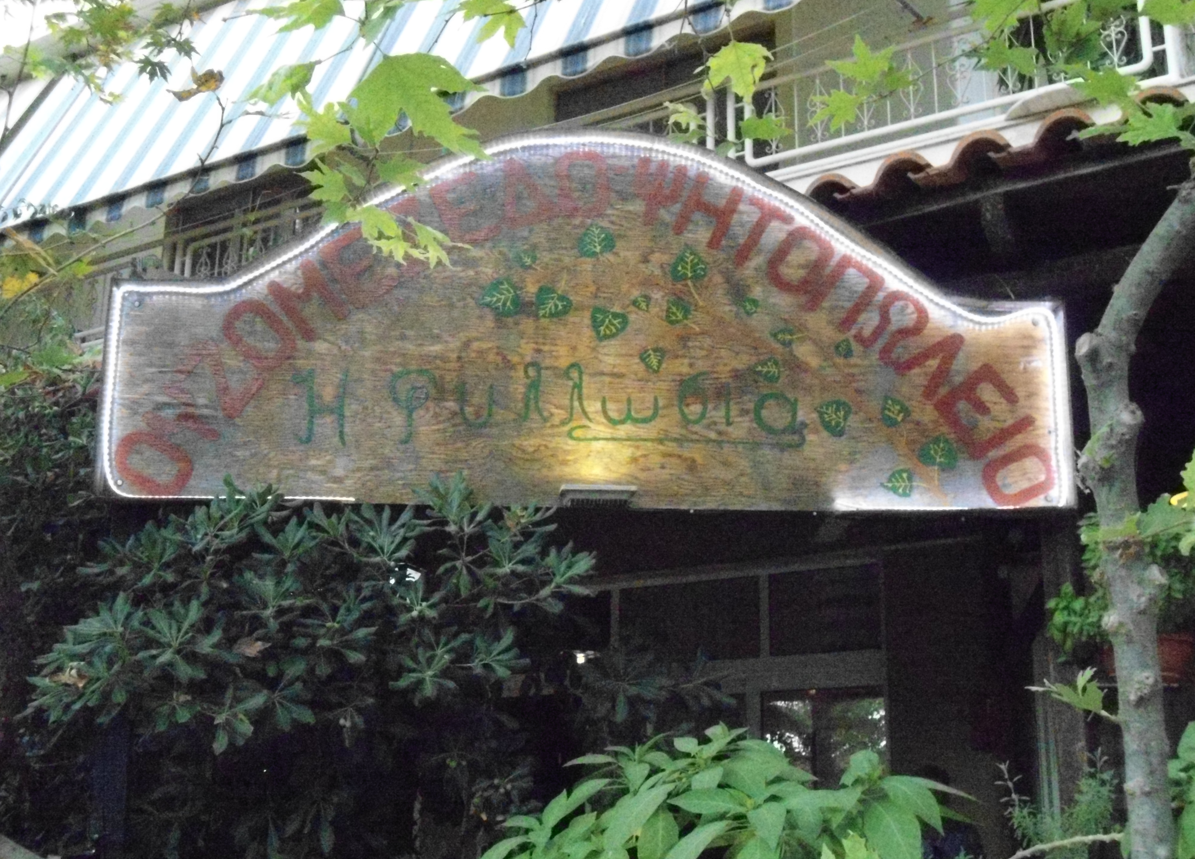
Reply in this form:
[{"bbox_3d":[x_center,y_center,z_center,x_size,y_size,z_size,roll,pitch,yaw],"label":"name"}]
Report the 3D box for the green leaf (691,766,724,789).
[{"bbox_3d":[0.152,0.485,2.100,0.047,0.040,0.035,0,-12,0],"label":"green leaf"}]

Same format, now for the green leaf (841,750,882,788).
[{"bbox_3d":[0.373,0.480,2.150,0.056,0.052,0.035,0,-12,0],"label":"green leaf"}]

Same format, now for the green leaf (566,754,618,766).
[{"bbox_3d":[-0.007,0.468,2.150,0.075,0.019,0.035,0,-12,0],"label":"green leaf"}]

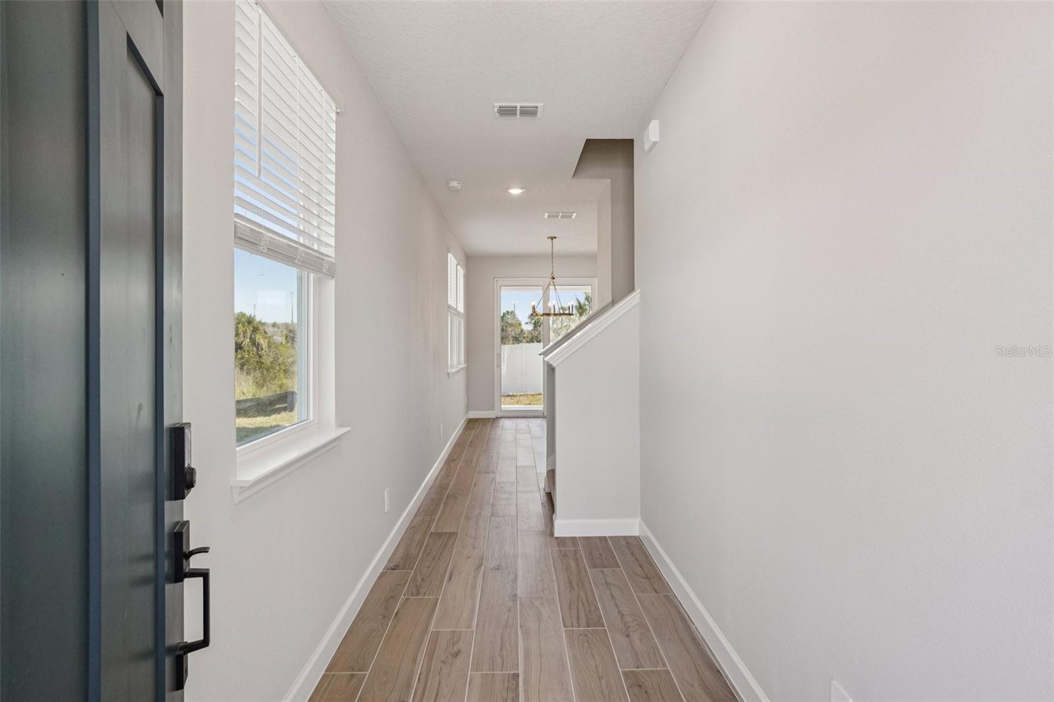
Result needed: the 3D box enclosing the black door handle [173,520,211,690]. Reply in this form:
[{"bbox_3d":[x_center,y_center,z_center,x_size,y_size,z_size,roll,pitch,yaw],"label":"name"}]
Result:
[{"bbox_3d":[-0.701,0.534,1.112,0.062,0.335,0.068,0,1,-23],"label":"black door handle"}]

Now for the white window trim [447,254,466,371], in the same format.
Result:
[{"bbox_3d":[-1.040,-0.500,7.660,0.120,1.540,2.080,0,1,-1],"label":"white window trim"}]

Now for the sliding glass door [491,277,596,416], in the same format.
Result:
[{"bbox_3d":[0.323,-0.057,9.190,1.800,2.430,0.130,0,1,-1],"label":"sliding glass door"}]

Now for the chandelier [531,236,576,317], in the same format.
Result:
[{"bbox_3d":[0.365,-1.045,7.420,0.620,1.120,0.620,0,1,-1],"label":"chandelier"}]

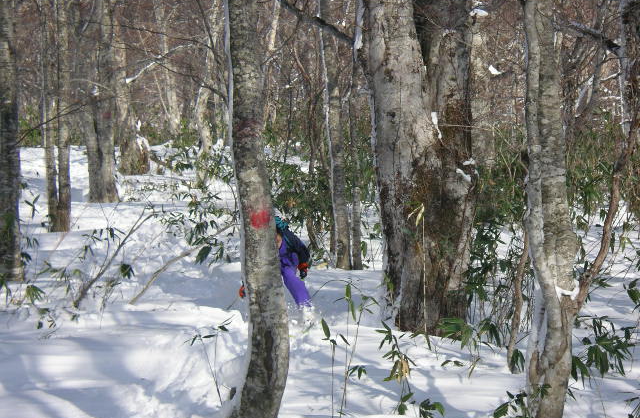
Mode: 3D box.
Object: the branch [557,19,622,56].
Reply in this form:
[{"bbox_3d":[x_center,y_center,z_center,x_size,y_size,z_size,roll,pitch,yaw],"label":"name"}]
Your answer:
[{"bbox_3d":[2.943,-1.873,21.000,0.780,0.140,0.180,25,2,0],"label":"branch"}]

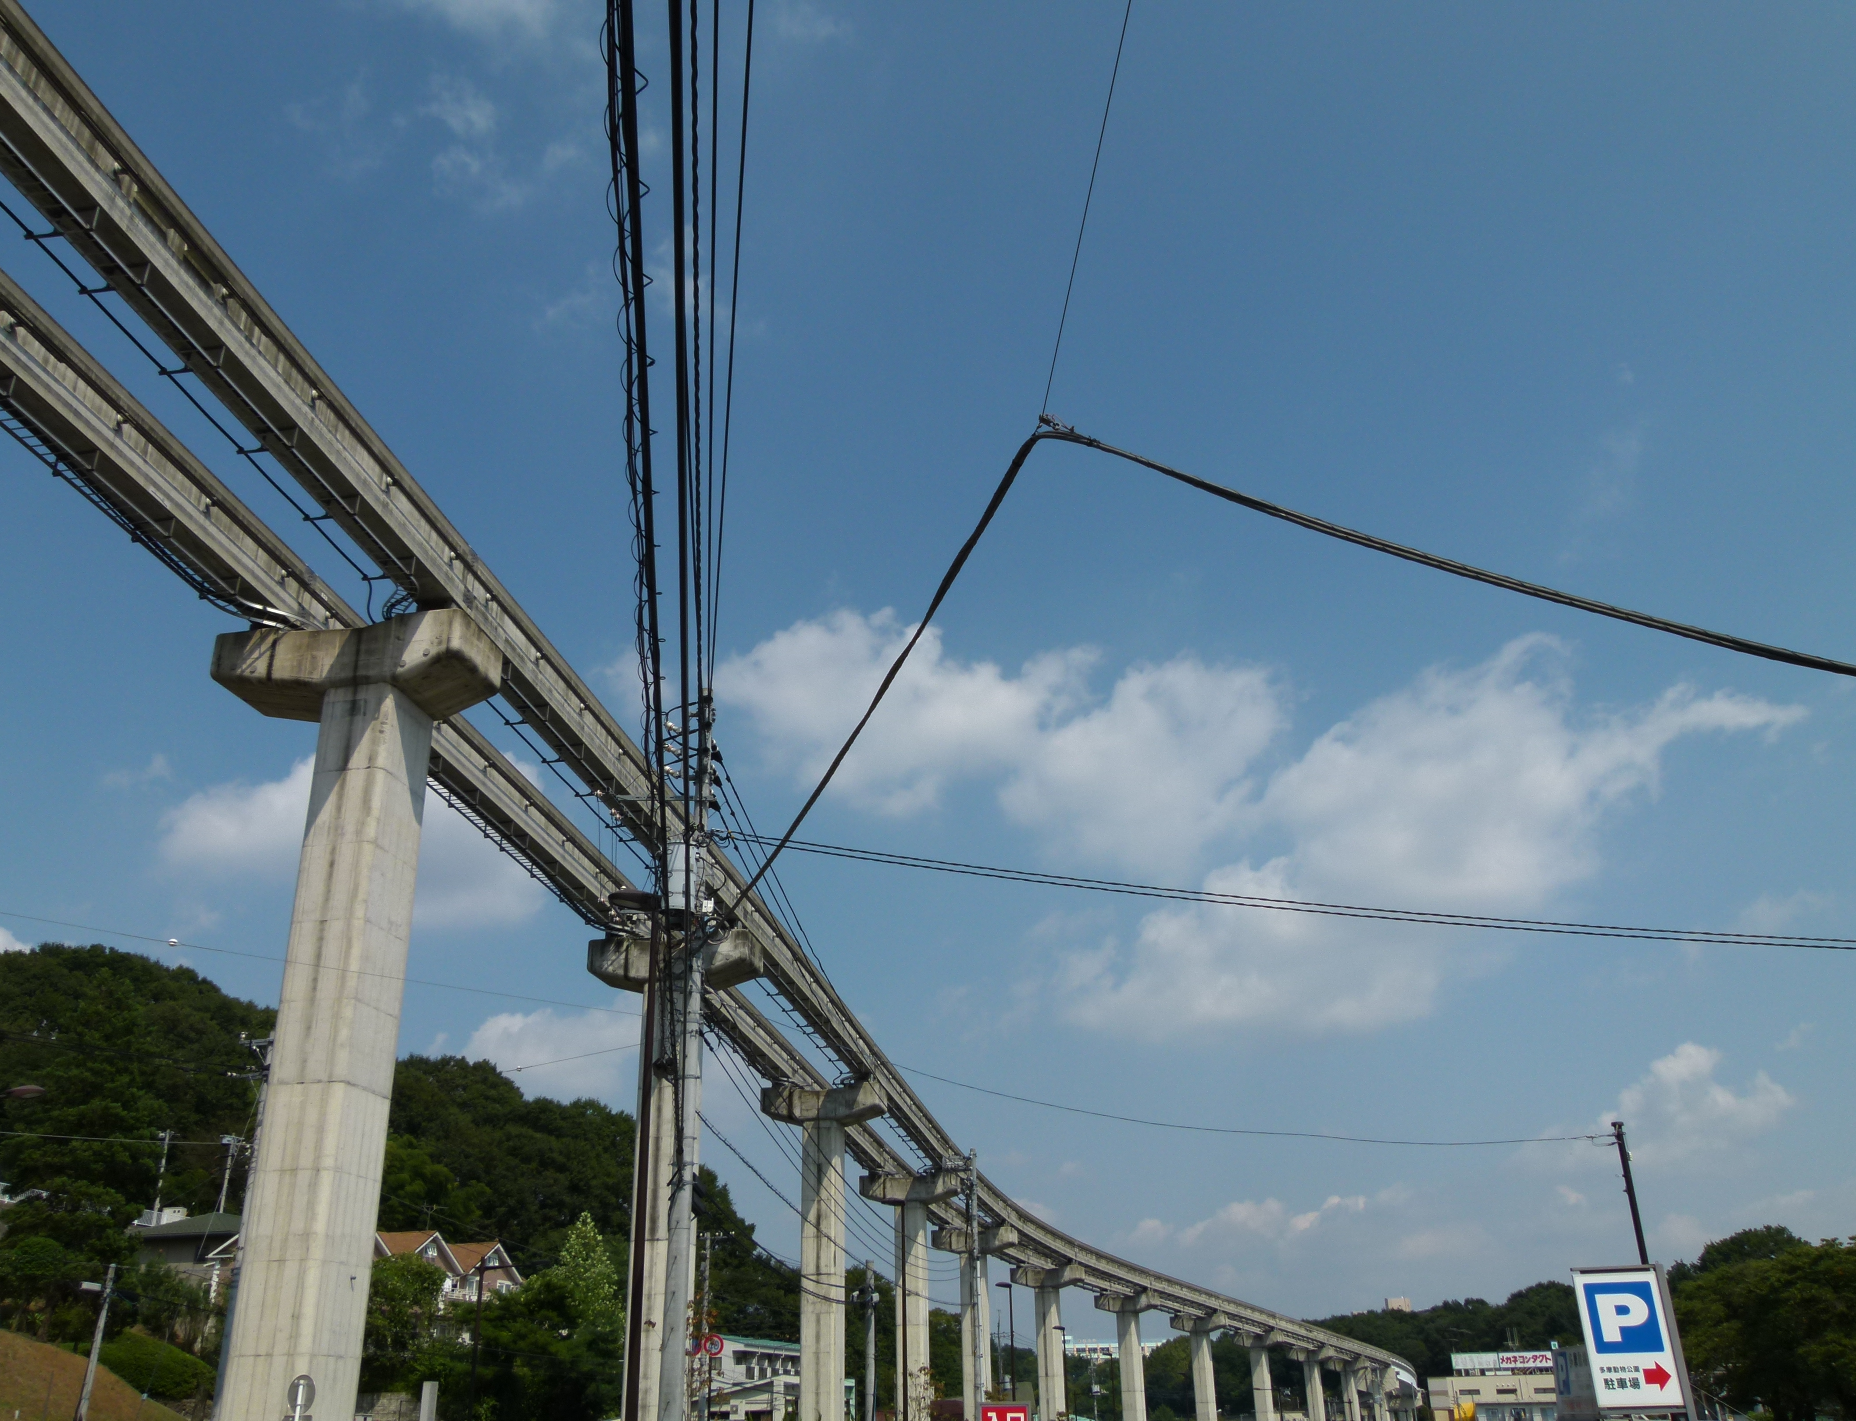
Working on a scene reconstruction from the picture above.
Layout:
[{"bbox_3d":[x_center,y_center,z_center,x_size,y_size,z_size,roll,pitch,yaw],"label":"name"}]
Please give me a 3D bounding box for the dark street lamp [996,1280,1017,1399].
[{"bbox_3d":[3.540,29.948,63.843,0.750,9.700,0.350,-6,-25,9],"label":"dark street lamp"}]

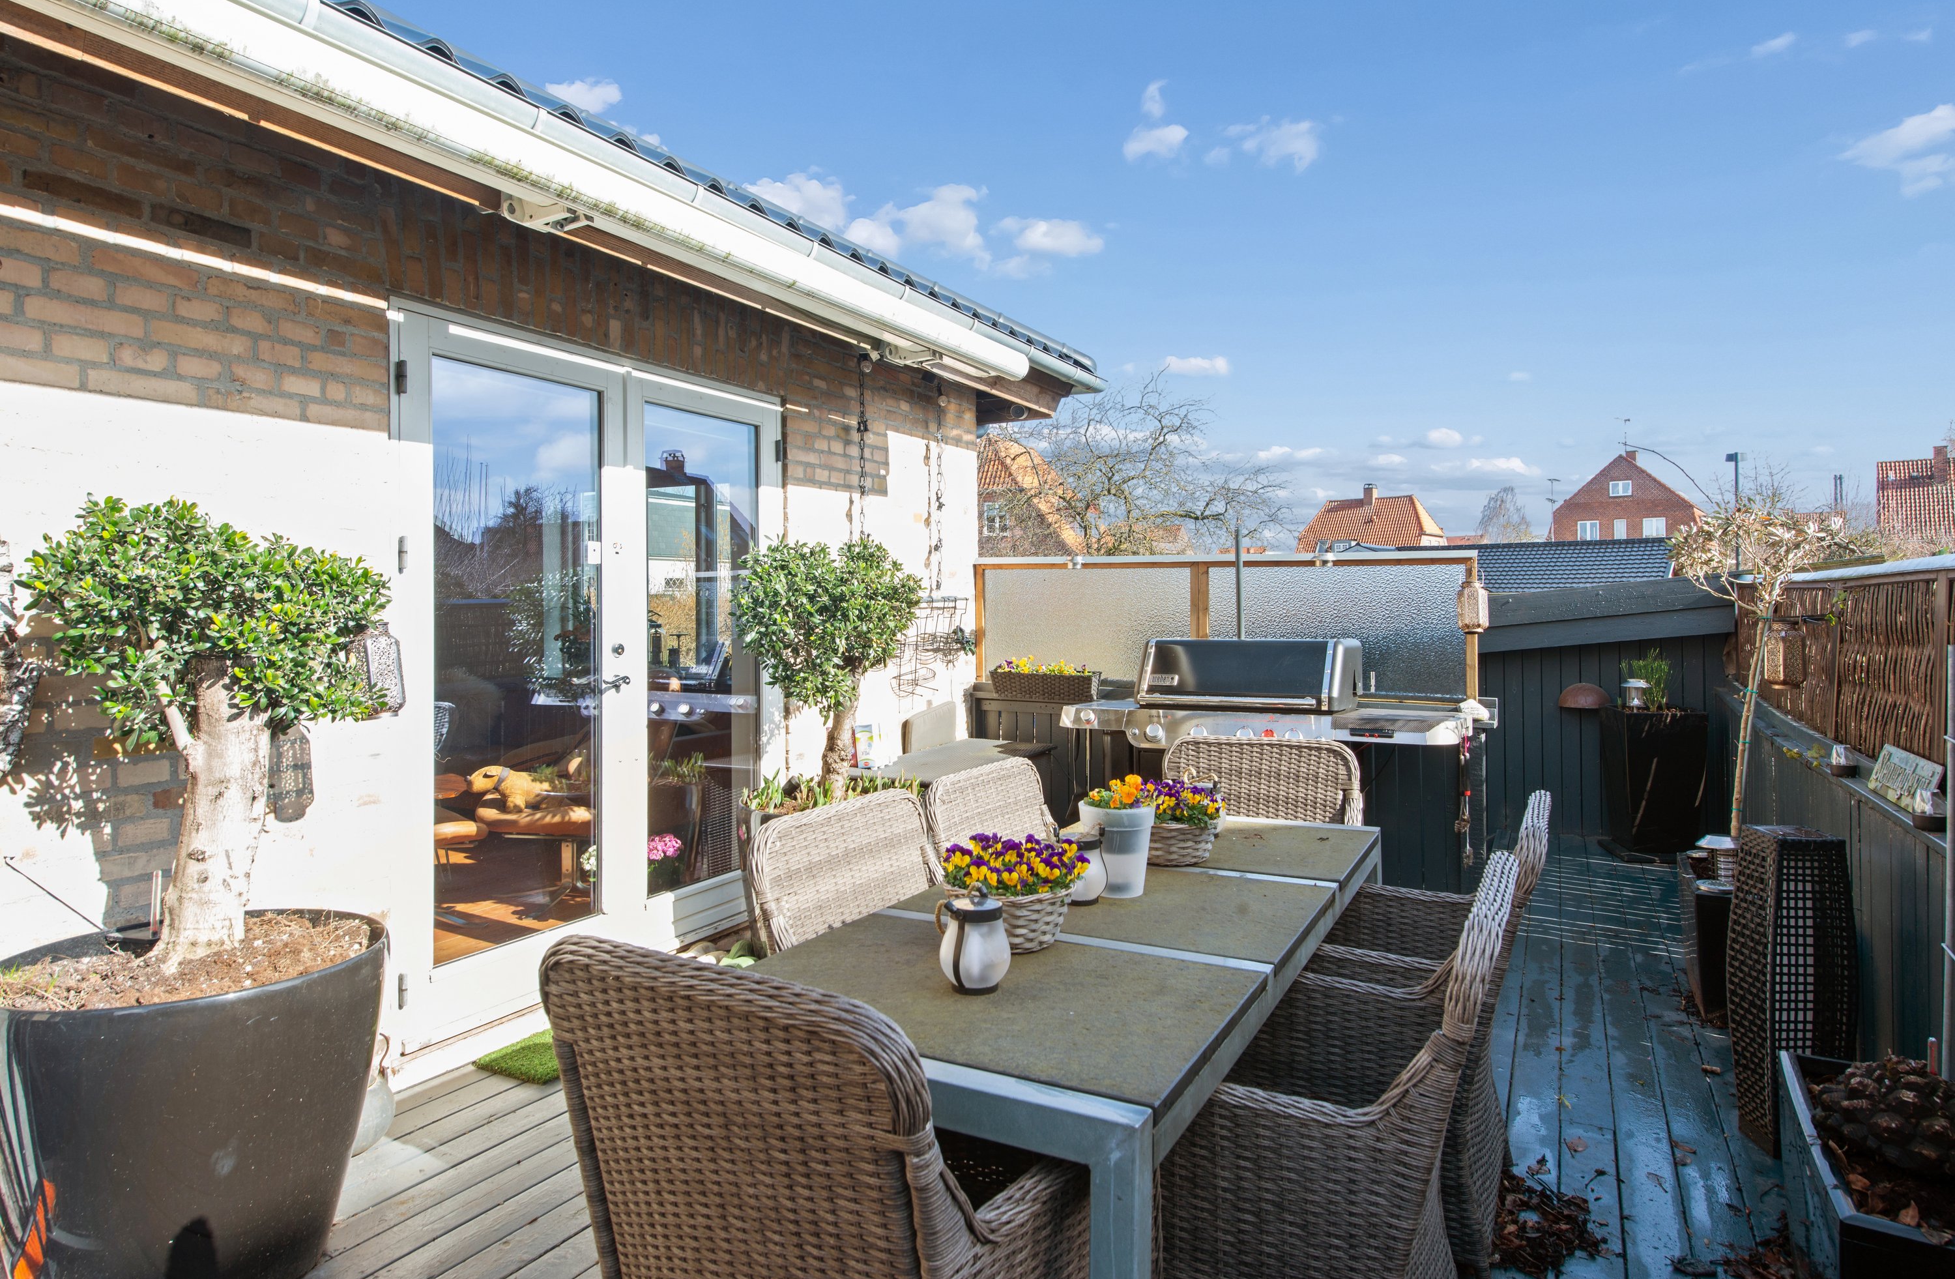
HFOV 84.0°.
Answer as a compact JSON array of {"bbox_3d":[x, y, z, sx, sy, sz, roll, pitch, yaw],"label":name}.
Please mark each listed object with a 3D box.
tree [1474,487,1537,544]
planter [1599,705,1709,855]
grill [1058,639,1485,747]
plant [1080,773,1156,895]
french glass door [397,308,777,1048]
[{"bbox_3d":[41.400,-6.100,85.000,5.000,11.700,5.000,0,1,26],"label":"tree"},{"bbox_3d":[3.821,0.791,6.138,0.410,0.770,0.410,1,1,11],"label":"planter"},{"bbox_3d":[1.206,0.613,4.620,1.570,1.220,0.690,1,2,26],"label":"grill"},{"bbox_3d":[0.297,0.411,2.310,0.165,0.250,0.160,0,1,0],"label":"plant"},{"bbox_3d":[-1.245,0.100,3.835,0.100,2.130,1.680,0,1,29],"label":"french glass door"}]

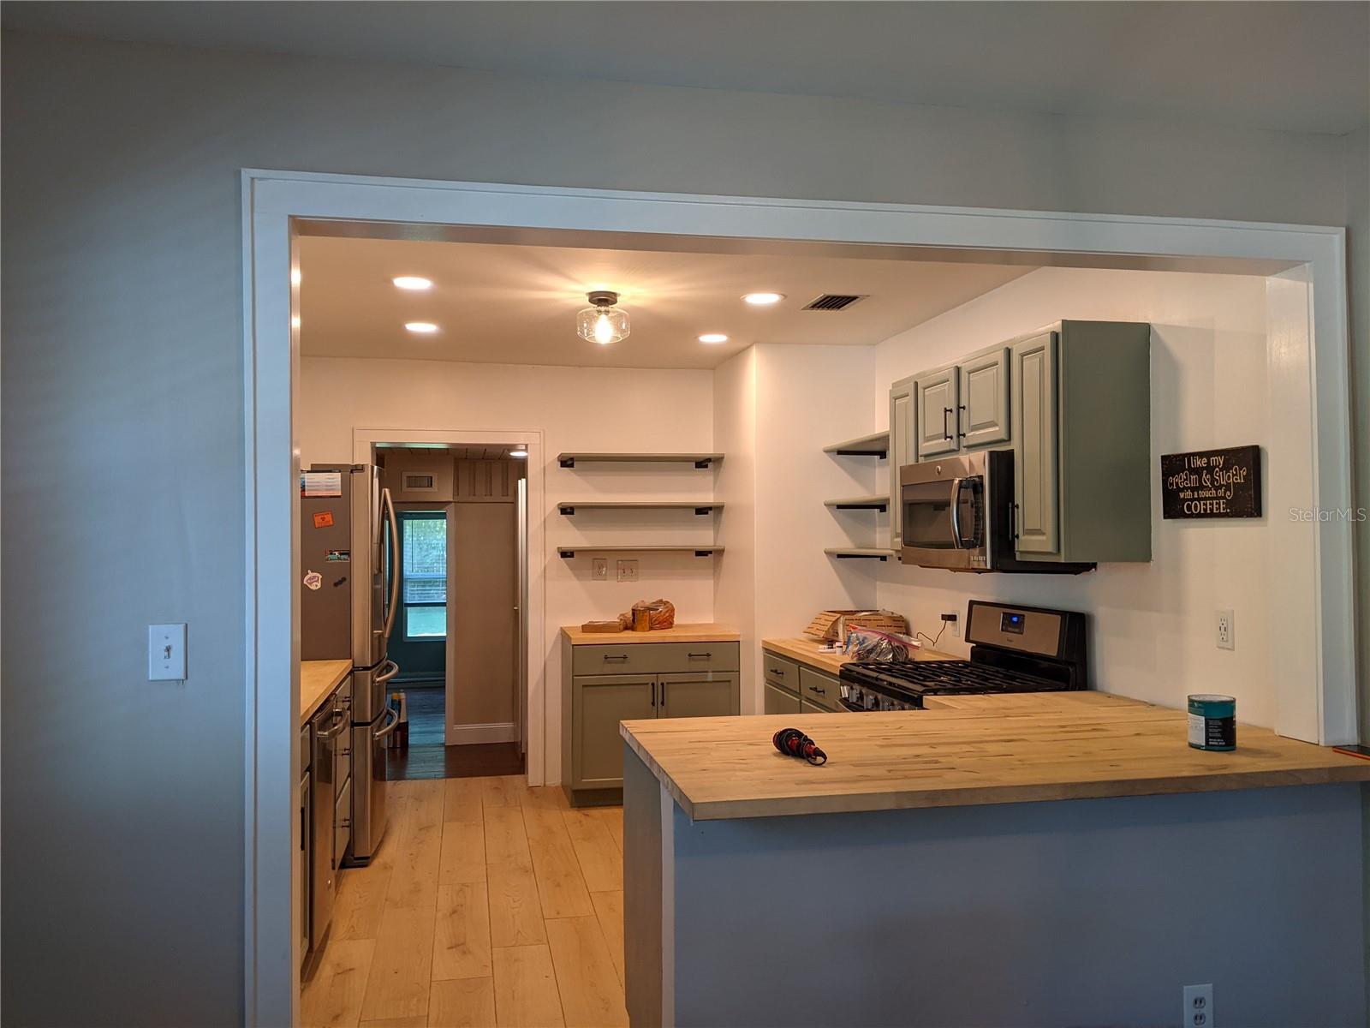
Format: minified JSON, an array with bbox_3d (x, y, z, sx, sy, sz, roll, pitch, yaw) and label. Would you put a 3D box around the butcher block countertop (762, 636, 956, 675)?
[{"bbox_3d":[0.842,0.668,5.052,0.642,0.038,1.209,0,-1,-11],"label":"butcher block countertop"}]

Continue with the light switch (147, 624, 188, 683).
[{"bbox_3d":[-1.050,0.281,2.168,0.070,0.115,0.014,0,-1,-12],"label":"light switch"}]

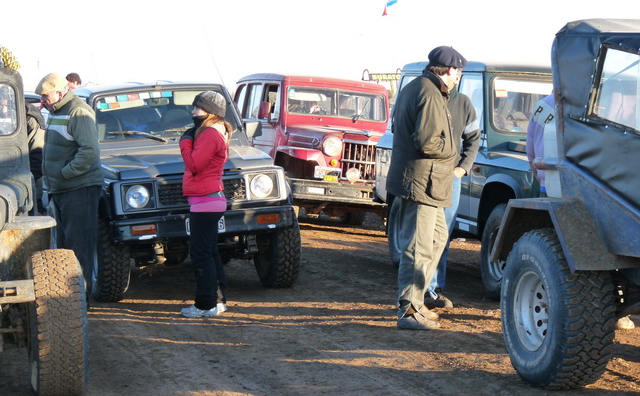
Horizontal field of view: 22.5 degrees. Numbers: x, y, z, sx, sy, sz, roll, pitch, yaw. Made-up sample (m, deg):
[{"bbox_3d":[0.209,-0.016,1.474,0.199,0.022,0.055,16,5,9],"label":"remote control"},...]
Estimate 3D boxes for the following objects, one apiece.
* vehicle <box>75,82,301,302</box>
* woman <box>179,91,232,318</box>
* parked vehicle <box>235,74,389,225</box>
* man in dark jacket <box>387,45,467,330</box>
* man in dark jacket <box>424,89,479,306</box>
[{"bbox_3d":[-1.380,-0.130,13.700,1.580,1.740,3.450,-4,3,-17],"label":"vehicle"},{"bbox_3d":[-0.804,0.035,11.300,0.400,1.600,0.460,0,3,-9],"label":"woman"},{"bbox_3d":[-0.060,-0.610,20.200,1.750,1.800,4.500,3,3,-14],"label":"parked vehicle"},{"bbox_3d":[0.708,-0.065,10.500,0.520,1.840,0.560,0,3,3],"label":"man in dark jacket"},{"bbox_3d":[0.945,-0.100,11.600,0.540,1.750,0.420,-3,4,-43],"label":"man in dark jacket"}]

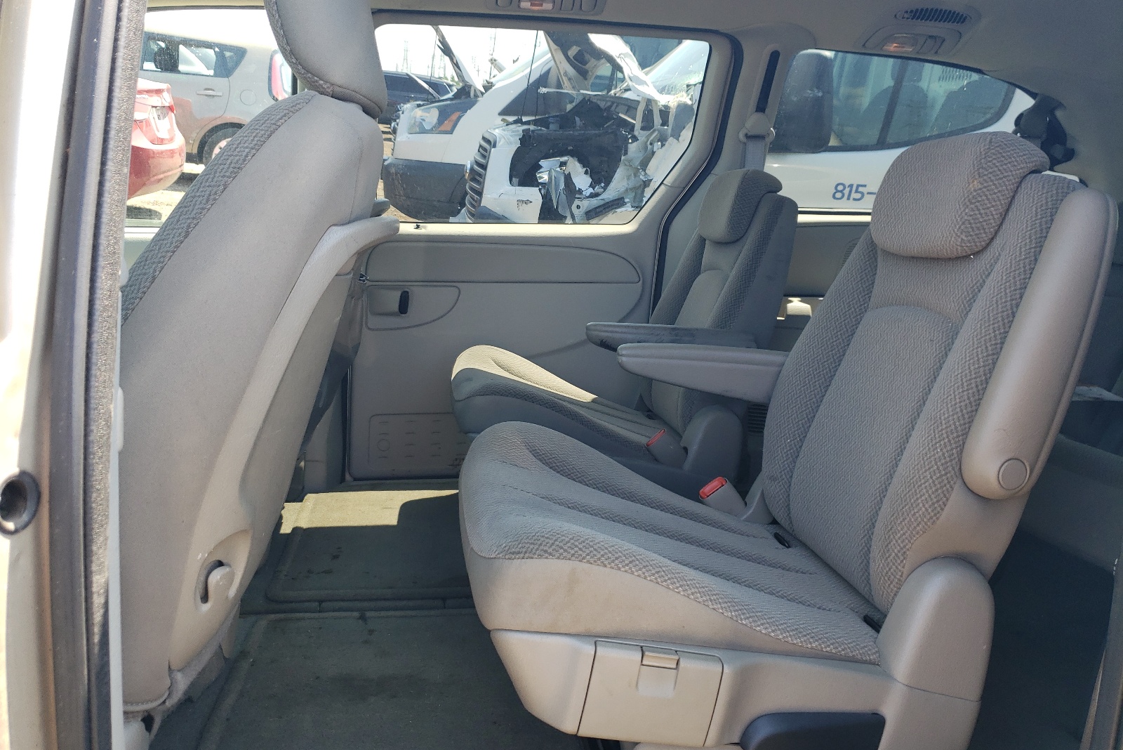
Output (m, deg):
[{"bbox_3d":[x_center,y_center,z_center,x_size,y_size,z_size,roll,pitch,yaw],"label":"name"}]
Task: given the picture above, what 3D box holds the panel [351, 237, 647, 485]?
[{"bbox_3d":[-0.180,-0.048,2.376,0.840,0.690,0.090,0,11,-9],"label":"panel"}]

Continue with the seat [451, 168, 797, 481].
[{"bbox_3d":[0.127,-0.057,2.036,0.800,0.880,0.580,0,11,-9],"label":"seat"}]

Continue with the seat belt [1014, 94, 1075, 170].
[{"bbox_3d":[1.298,-0.652,2.266,0.130,0.190,0.100,0,11,-9],"label":"seat belt"}]

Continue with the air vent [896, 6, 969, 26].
[{"bbox_3d":[0.865,-0.830,1.956,0.175,0.030,0.050,0,11,-9],"label":"air vent"}]

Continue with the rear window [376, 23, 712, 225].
[{"bbox_3d":[-0.055,-0.624,2.210,0.840,0.490,0.060,0,28,-9],"label":"rear window"}]

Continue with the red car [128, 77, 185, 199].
[{"bbox_3d":[-5.303,-1.790,6.134,4.600,1.470,1.780,-1,16,-7],"label":"red car"}]

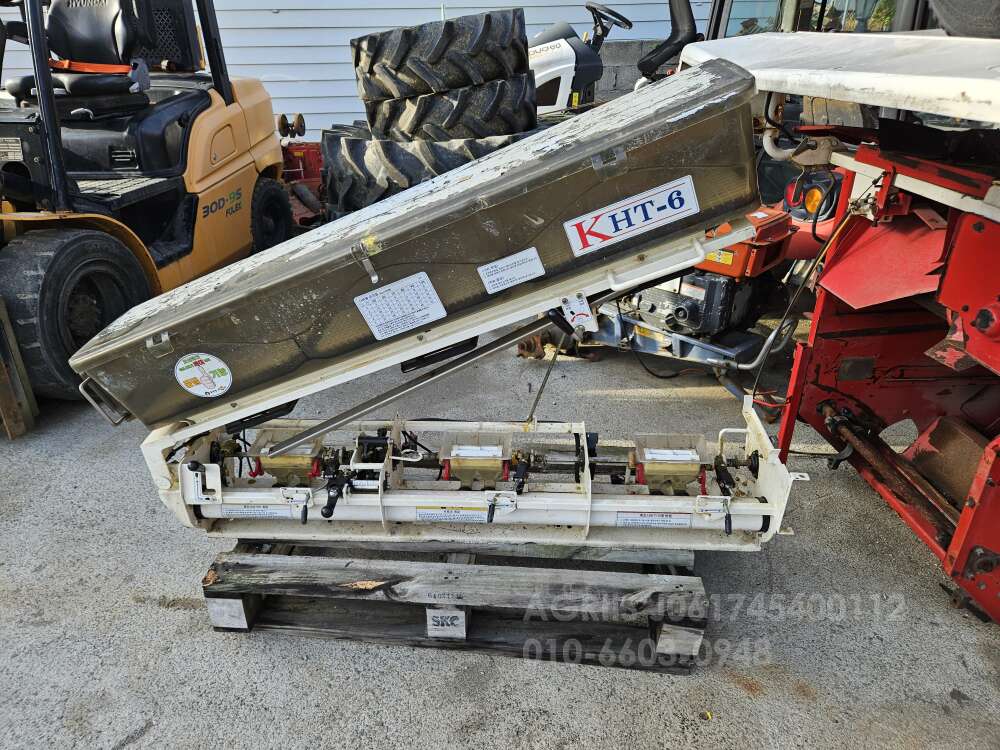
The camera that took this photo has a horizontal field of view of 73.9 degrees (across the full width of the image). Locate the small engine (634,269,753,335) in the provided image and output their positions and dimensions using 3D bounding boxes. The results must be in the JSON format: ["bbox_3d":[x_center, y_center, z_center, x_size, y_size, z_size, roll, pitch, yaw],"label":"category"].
[{"bbox_3d":[0.848,-0.328,2.927,0.360,0.360,0.400,-22,35,-36],"label":"small engine"}]

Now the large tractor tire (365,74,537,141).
[{"bbox_3d":[-0.330,-1.829,4.720,1.220,0.410,1.220,-8,25,4],"label":"large tractor tire"}]

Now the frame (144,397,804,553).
[{"bbox_3d":[-0.065,0.259,2.044,1.903,0.232,0.503,1,28,1],"label":"frame"}]

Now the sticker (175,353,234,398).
[{"bbox_3d":[-0.779,0.001,1.745,0.145,0.145,0.003,-18,34,11],"label":"sticker"}]

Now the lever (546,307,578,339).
[{"bbox_3d":[0.162,-0.132,1.697,0.030,0.115,0.030,-38,21,19],"label":"lever"}]

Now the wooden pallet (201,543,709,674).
[{"bbox_3d":[-0.091,0.447,1.943,1.220,0.175,0.690,2,29,4],"label":"wooden pallet"}]

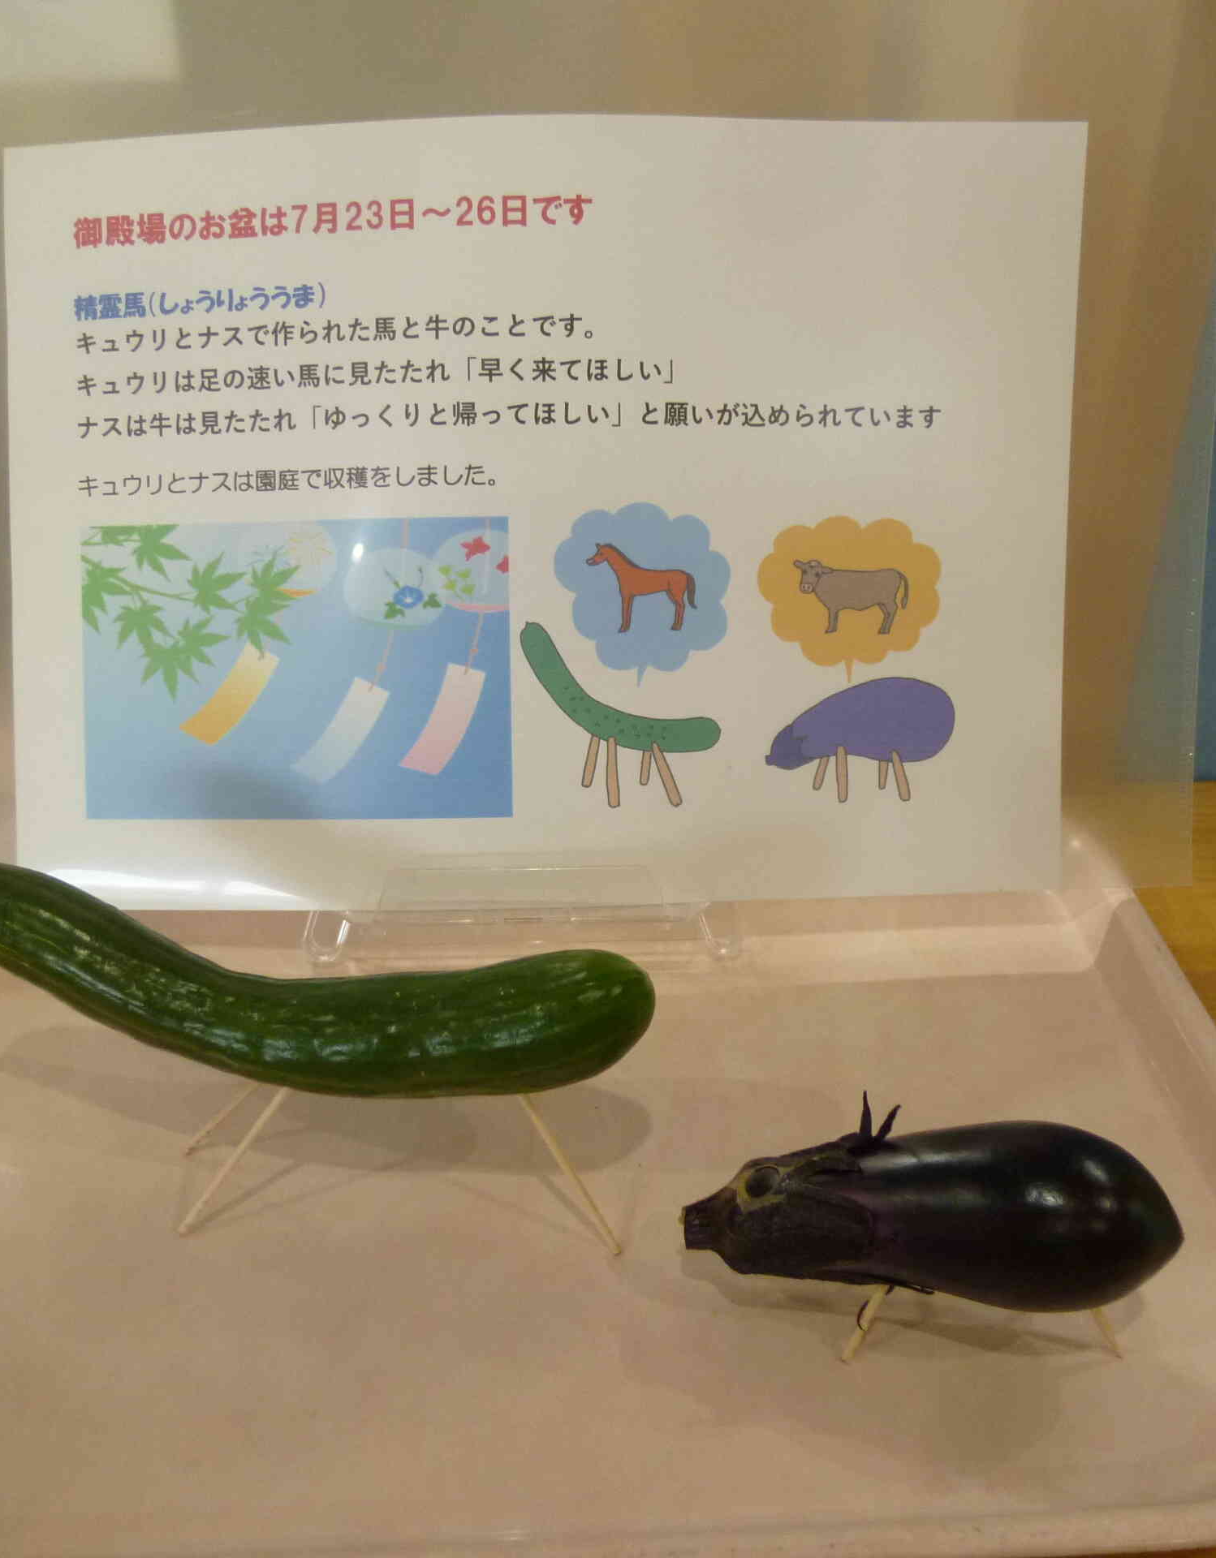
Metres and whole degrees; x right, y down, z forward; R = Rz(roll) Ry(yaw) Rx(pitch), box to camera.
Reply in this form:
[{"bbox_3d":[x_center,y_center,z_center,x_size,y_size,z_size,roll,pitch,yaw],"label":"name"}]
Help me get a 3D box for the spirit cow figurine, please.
[{"bbox_3d":[0.071,0.092,0.308,0.110,0.070,0.042,0,32,-1],"label":"spirit cow figurine"}]

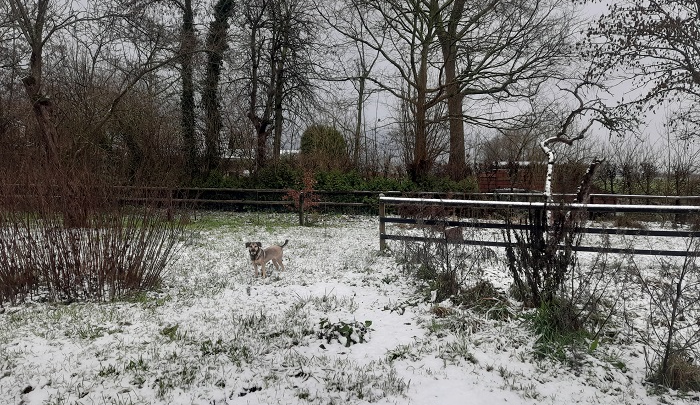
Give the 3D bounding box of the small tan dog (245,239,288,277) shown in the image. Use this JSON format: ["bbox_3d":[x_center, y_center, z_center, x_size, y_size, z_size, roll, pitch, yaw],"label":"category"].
[{"bbox_3d":[-1.178,0.775,6.850,0.680,0.500,0.230,-3,5,-45],"label":"small tan dog"}]

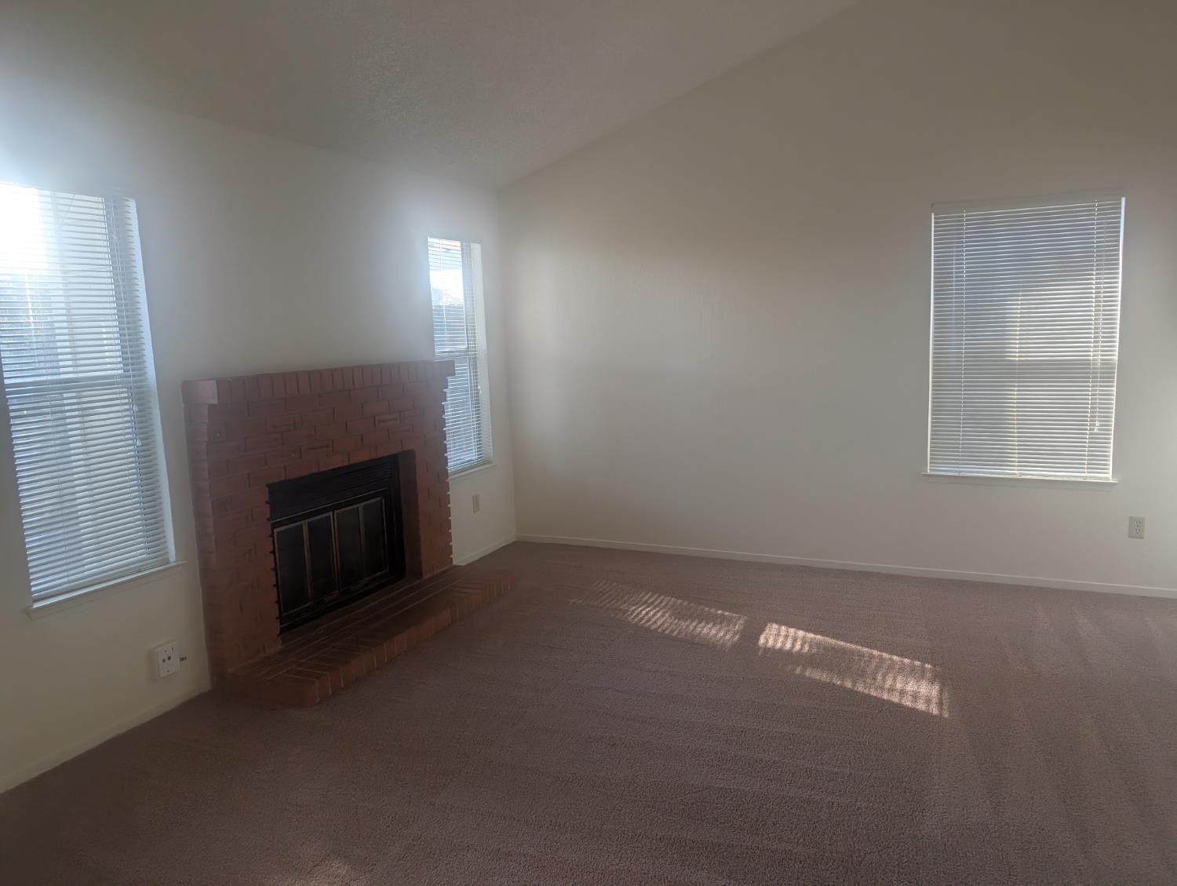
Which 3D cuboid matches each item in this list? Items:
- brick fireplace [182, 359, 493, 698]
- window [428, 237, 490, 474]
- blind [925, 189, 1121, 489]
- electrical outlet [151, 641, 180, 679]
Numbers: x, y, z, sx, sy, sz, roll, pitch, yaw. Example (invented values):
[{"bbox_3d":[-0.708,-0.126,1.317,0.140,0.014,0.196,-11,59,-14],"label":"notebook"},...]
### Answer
[{"bbox_3d":[-1.046,0.297,4.059,0.530,1.327,1.672,2,8,25],"label":"brick fireplace"},{"bbox_3d":[-0.828,-0.544,5.204,0.095,1.456,0.583,2,8,25],"label":"window"},{"bbox_3d":[2.318,-0.549,4.393,0.885,1.477,0.095,2,8,25],"label":"blind"},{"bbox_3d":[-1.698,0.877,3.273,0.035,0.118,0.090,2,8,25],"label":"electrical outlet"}]

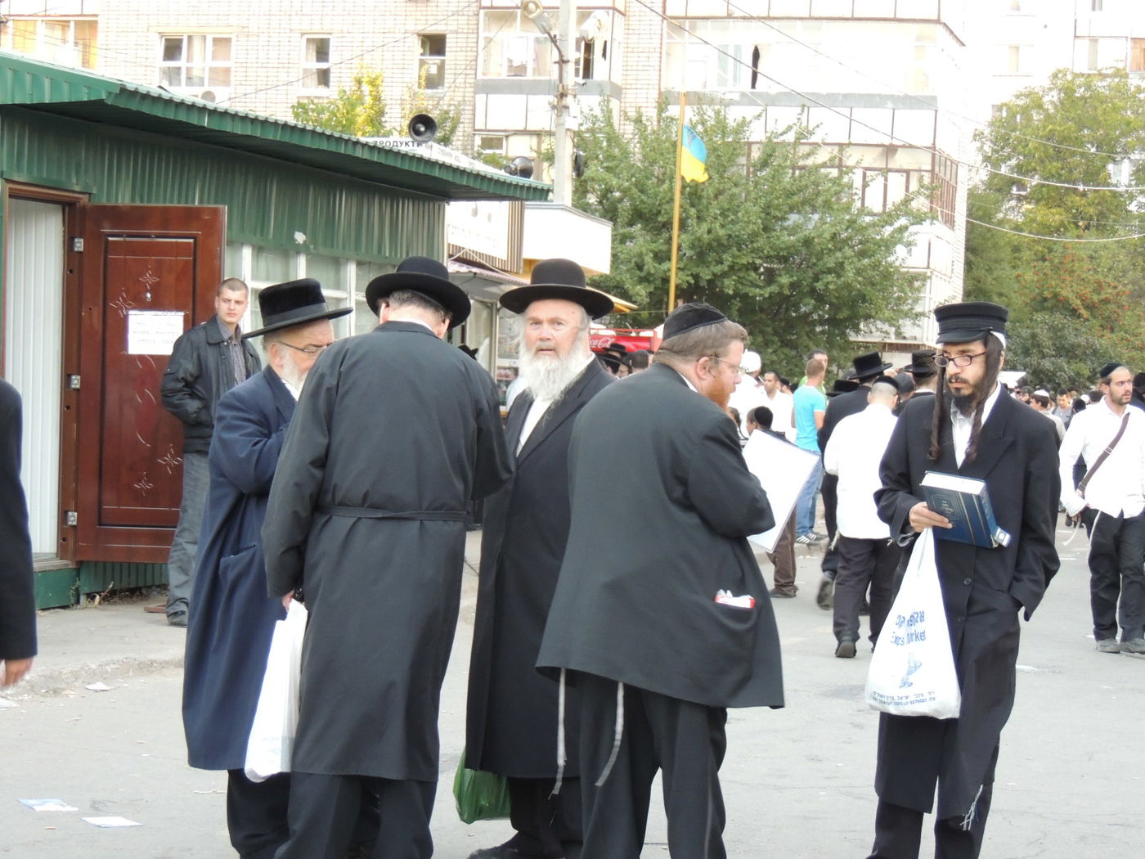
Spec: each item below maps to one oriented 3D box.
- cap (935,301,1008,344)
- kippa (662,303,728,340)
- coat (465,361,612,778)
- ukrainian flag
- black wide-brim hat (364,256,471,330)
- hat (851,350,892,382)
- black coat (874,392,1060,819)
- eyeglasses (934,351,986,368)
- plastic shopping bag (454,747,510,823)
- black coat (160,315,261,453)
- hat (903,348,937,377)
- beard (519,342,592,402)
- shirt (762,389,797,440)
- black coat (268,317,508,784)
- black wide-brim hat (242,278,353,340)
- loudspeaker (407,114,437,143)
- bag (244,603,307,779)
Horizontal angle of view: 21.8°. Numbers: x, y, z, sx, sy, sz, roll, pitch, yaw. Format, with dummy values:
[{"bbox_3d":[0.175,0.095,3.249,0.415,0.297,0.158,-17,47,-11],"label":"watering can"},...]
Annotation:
[{"bbox_3d":[1.161,-0.308,8.650,0.250,0.120,0.215,-5,5,-45],"label":"cap"},{"bbox_3d":[0.317,-0.296,7.850,0.175,0.072,0.170,-18,0,0],"label":"kippa"},{"bbox_3d":[-0.064,0.401,8.750,0.510,1.230,0.370,2,0,36],"label":"coat"},{"bbox_3d":[1.641,-3.708,40.000,0.480,0.790,0.220,2,0,6],"label":"ukrainian flag"},{"bbox_3d":[-0.441,-0.385,8.450,0.315,0.130,0.345,12,-27,10],"label":"black wide-brim hat"},{"bbox_3d":[2.058,-0.443,20.600,0.310,0.140,0.330,-15,7,2],"label":"hat"},{"bbox_3d":[1.165,0.517,8.800,0.530,1.240,0.360,2,0,18],"label":"black coat"},{"bbox_3d":[1.118,-0.207,8.473,0.140,0.040,0.140,2,10,39],"label":"eyeglasses"},{"bbox_3d":[-0.260,1.029,8.950,0.230,0.310,0.160,2,0,18],"label":"plastic shopping bag"},{"bbox_3d":[-1.831,-0.229,15.100,0.530,0.690,0.340,1,1,-40],"label":"black coat"},{"bbox_3d":[2.424,-0.477,20.500,0.315,0.135,0.350,2,9,6],"label":"hat"},{"bbox_3d":[-0.053,-0.160,8.650,0.200,0.190,0.150,2,0,14],"label":"beard"},{"bbox_3d":[1.943,-0.048,28.800,0.480,0.700,0.280,2,0,20],"label":"shirt"},{"bbox_3d":[-0.527,0.343,8.420,0.700,1.270,0.460,2,0,6],"label":"black coat"},{"bbox_3d":[-0.805,-0.358,8.700,0.345,0.120,0.310,-13,3,25],"label":"black wide-brim hat"},{"bbox_3d":[-1.262,-2.524,25.000,0.245,0.245,0.260,2,0,-12],"label":"loudspeaker"},{"bbox_3d":[-0.839,0.745,8.500,0.130,0.520,0.260,5,0,-37],"label":"bag"}]

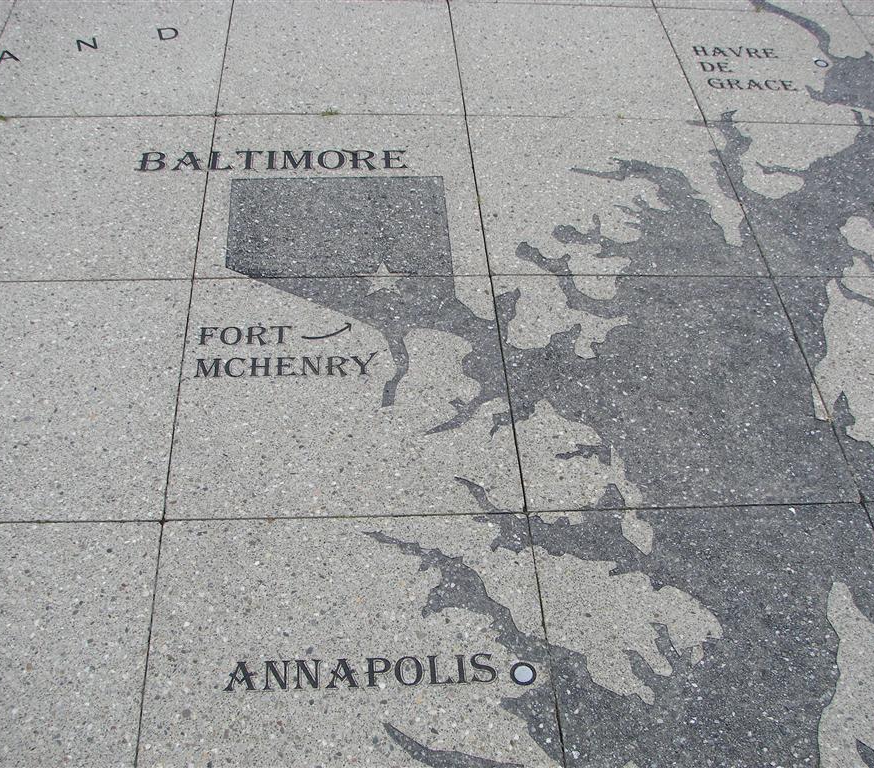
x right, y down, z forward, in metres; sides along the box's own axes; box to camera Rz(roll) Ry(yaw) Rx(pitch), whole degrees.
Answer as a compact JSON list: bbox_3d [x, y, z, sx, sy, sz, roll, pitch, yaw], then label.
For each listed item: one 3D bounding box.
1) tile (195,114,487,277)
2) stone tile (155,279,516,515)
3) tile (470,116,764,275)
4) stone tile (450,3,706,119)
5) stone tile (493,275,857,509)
[{"bbox_3d":[-0.216,-0.430,2.458,0.605,0.045,0.605,-1,47,-4],"label":"tile"},{"bbox_3d":[-0.174,0.017,2.036,0.605,0.045,0.605,-1,47,-4],"label":"stone tile"},{"bbox_3d":[0.398,-0.435,2.503,0.605,0.045,0.605,-1,47,-4],"label":"tile"},{"bbox_3d":[0.357,-0.875,2.917,0.605,0.045,0.605,-1,47,-4],"label":"stone tile"},{"bbox_3d":[0.435,0.008,2.083,0.605,0.045,0.605,-1,47,-4],"label":"stone tile"}]

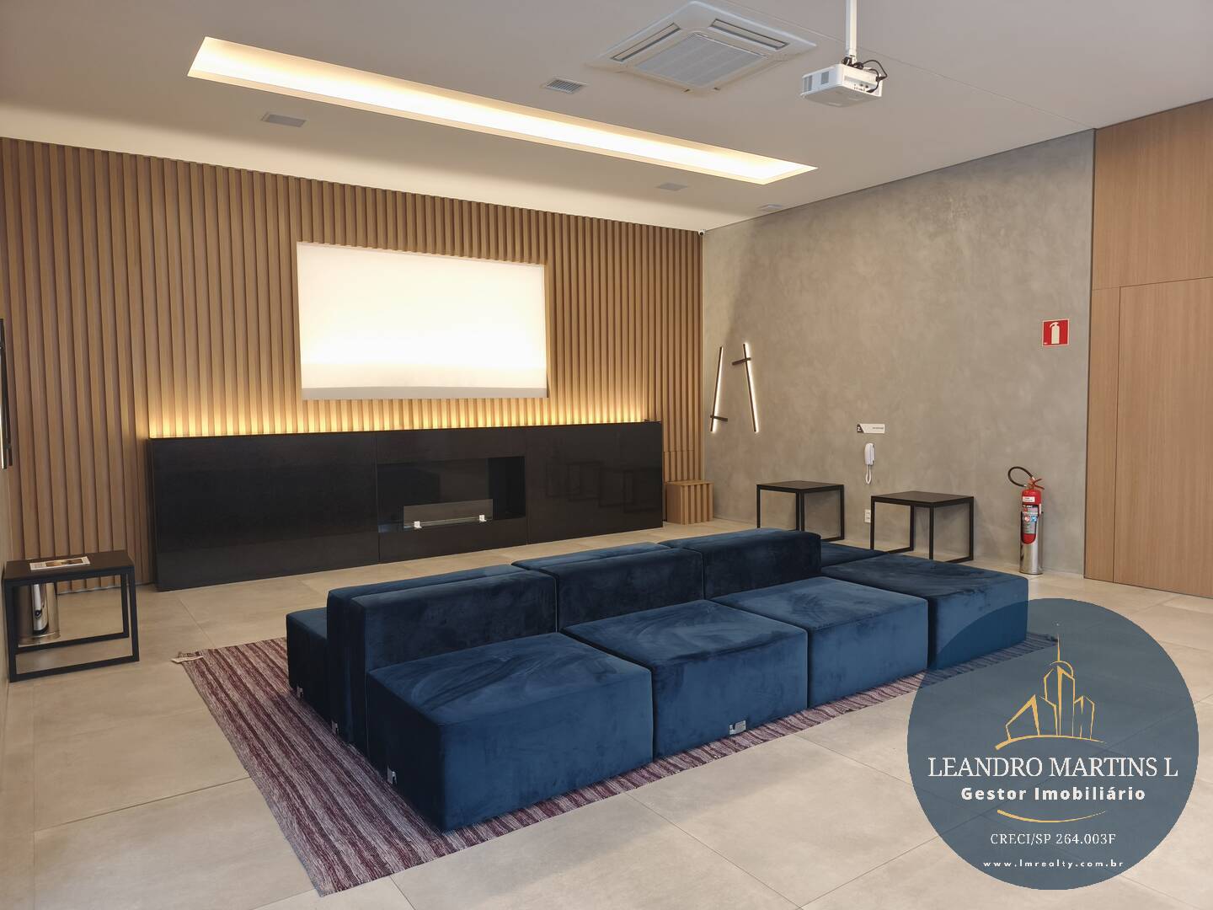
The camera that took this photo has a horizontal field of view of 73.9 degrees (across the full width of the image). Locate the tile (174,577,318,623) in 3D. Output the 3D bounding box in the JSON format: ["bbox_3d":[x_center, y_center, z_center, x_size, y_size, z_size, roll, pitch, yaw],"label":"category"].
[{"bbox_3d":[-2.690,1.086,6.143,0.894,0.010,0.913,-4,5,-35],"label":"tile"}]

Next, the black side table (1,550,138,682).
[{"bbox_3d":[-3.099,0.909,4.683,0.600,0.555,0.600,-4,5,-35],"label":"black side table"}]

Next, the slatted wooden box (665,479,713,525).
[{"bbox_3d":[0.986,0.561,9.484,0.490,0.455,0.285,-4,5,-35],"label":"slatted wooden box"}]

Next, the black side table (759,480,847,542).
[{"bbox_3d":[1.977,0.580,8.191,0.614,0.555,0.595,-4,5,-35],"label":"black side table"}]

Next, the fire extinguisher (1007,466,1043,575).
[{"bbox_3d":[3.379,0.520,6.498,0.175,0.853,0.290,-4,5,-35],"label":"fire extinguisher"}]

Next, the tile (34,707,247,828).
[{"bbox_3d":[-1.853,1.257,3.394,0.892,0.010,0.910,-4,5,-35],"label":"tile"}]

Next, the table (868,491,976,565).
[{"bbox_3d":[2.767,0.643,7.060,0.614,0.555,0.593,-4,5,-35],"label":"table"}]

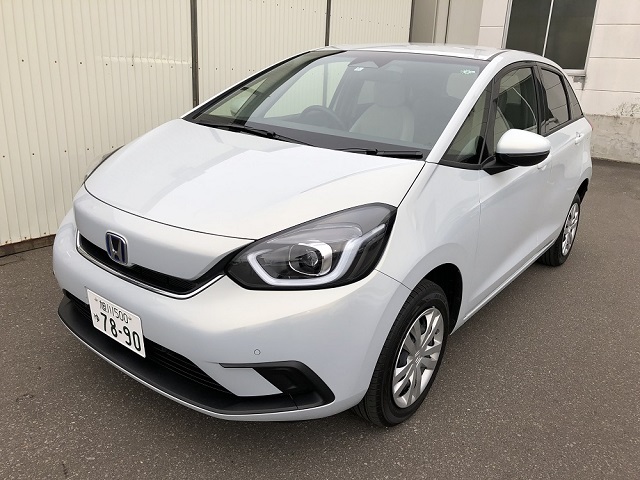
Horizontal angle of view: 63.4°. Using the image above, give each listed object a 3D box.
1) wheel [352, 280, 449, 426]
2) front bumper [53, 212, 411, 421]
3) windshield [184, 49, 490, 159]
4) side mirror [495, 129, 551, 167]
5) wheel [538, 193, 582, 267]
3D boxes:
[{"bbox_3d":[0.354,0.465,2.159,0.190,0.600,0.600,16,22,35],"label":"wheel"},{"bbox_3d":[-0.528,0.226,2.142,1.660,0.570,0.680,16,22,35],"label":"front bumper"},{"bbox_3d":[0.073,-0.736,2.591,1.420,0.090,1.070,16,46,35],"label":"windshield"},{"bbox_3d":[0.915,-0.418,2.341,0.225,0.160,0.135,16,22,35],"label":"side mirror"},{"bbox_3d":[1.899,-0.095,4.082,0.190,0.600,0.600,16,22,35],"label":"wheel"}]

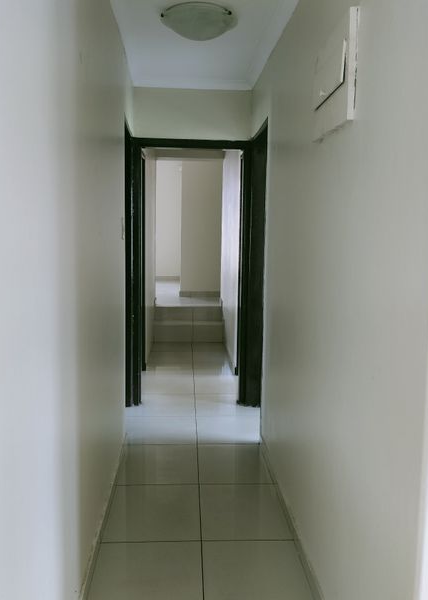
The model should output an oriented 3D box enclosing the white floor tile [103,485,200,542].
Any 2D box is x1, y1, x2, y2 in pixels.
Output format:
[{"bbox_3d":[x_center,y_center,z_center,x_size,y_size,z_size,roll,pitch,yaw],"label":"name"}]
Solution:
[{"bbox_3d":[-0.288,1.017,2.996,0.440,0.015,0.615,0,6,-2],"label":"white floor tile"}]

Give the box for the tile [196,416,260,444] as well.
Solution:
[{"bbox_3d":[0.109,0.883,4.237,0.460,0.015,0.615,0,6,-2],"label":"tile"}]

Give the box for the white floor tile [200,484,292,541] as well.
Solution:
[{"bbox_3d":[0.142,1.017,3.014,0.420,0.015,0.615,0,6,-2],"label":"white floor tile"}]

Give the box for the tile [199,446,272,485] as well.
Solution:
[{"bbox_3d":[0.115,0.950,3.625,0.420,0.015,0.615,0,6,-2],"label":"tile"}]

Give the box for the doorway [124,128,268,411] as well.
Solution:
[{"bbox_3d":[-0.155,-0.196,4.733,0.950,2.020,0.150,0,6,-2],"label":"doorway"}]

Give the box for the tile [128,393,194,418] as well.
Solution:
[{"bbox_3d":[-0.397,0.816,4.827,0.500,0.015,0.615,0,6,-2],"label":"tile"}]

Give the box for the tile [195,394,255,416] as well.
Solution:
[{"bbox_3d":[0.077,0.816,4.848,0.450,0.015,0.615,0,6,-2],"label":"tile"}]

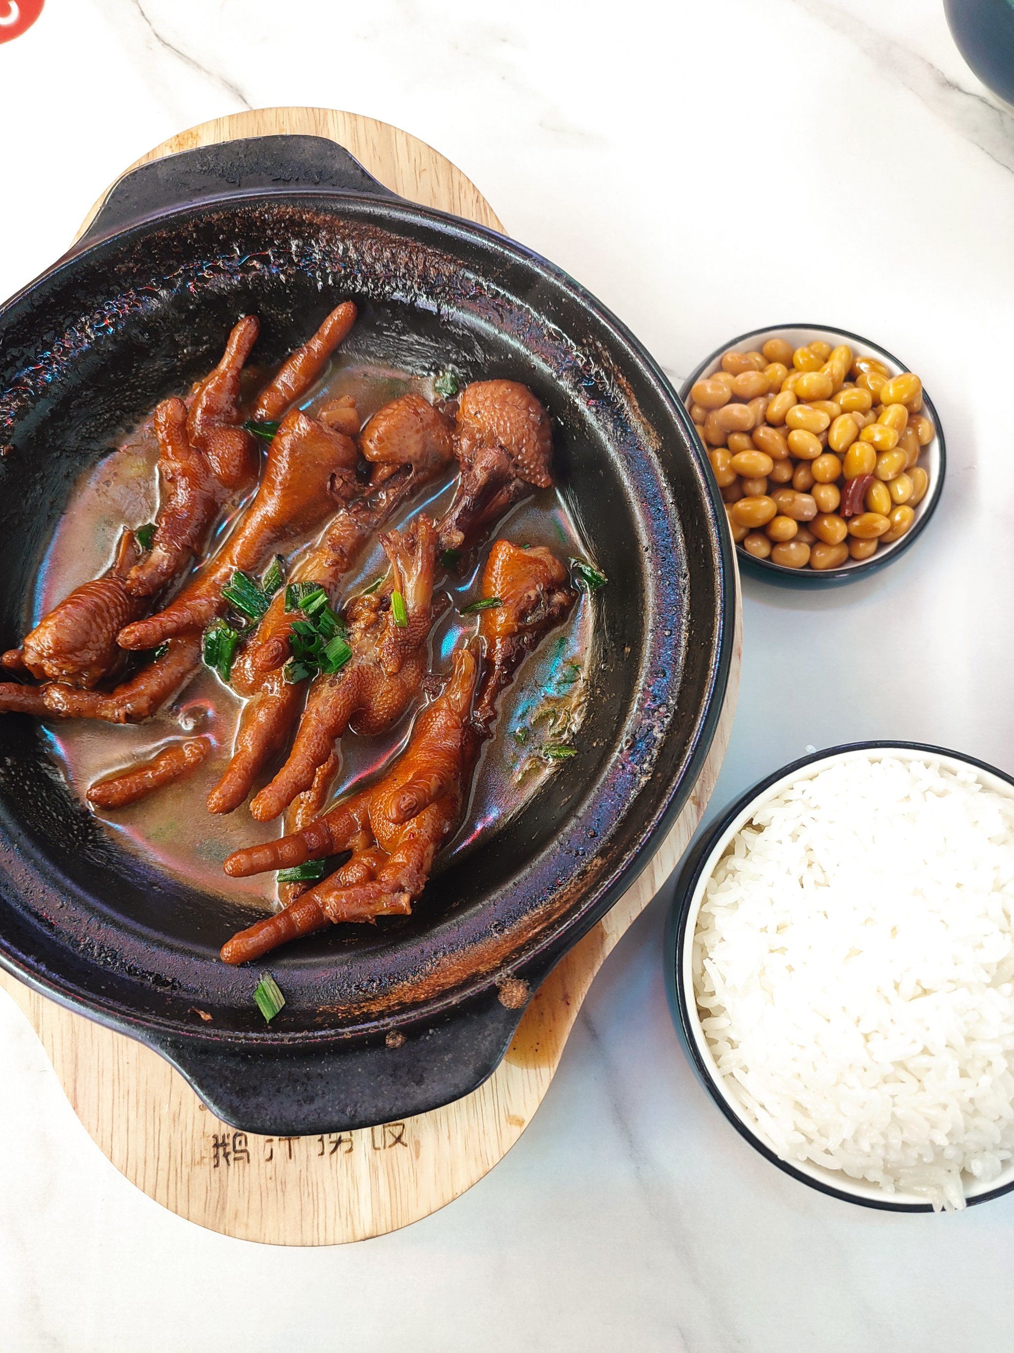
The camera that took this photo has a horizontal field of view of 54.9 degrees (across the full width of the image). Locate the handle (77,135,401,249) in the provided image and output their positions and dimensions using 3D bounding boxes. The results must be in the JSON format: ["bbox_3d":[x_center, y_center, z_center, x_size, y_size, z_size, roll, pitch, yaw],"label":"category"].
[{"bbox_3d":[-0.079,-0.142,0.294,0.094,0.017,0.030,-9,77,-2],"label":"handle"}]

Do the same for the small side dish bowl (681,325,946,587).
[{"bbox_3d":[0.095,-0.069,0.326,0.086,0.038,0.086,0,77,0],"label":"small side dish bowl"}]

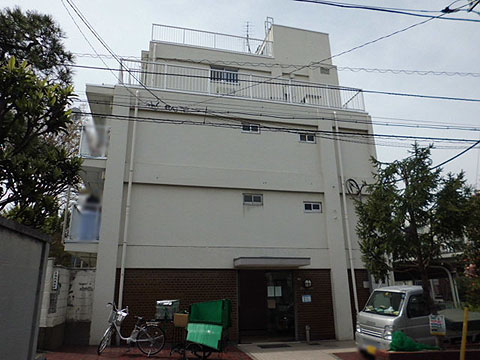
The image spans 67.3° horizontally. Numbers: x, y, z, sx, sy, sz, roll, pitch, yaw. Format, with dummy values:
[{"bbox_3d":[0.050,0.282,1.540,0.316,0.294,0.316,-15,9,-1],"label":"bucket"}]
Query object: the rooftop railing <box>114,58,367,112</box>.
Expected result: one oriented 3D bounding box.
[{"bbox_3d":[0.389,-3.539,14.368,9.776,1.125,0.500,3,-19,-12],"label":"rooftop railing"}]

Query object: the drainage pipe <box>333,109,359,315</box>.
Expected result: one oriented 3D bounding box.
[{"bbox_3d":[3.957,1.210,13.260,0.110,8.449,0.110,3,-19,-12],"label":"drainage pipe"}]

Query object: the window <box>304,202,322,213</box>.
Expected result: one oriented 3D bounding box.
[{"bbox_3d":[2.662,1.006,13.091,0.673,0.372,0.100,3,-19,-12],"label":"window"}]

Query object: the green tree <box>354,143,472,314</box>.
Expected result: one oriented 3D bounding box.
[{"bbox_3d":[4.510,1.367,9.392,2.800,5.000,2.700,-9,-20,24],"label":"green tree"}]

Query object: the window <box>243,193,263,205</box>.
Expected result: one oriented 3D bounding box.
[{"bbox_3d":[0.473,0.703,12.665,0.723,0.393,0.100,3,-19,-12],"label":"window"}]

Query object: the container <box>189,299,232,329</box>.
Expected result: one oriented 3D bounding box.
[{"bbox_3d":[-0.715,3.347,9.038,0.900,0.660,0.600,-5,-19,12],"label":"container"}]

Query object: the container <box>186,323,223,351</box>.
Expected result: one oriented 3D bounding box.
[{"bbox_3d":[-0.821,3.779,8.705,0.850,0.570,0.520,-5,-19,12],"label":"container"}]

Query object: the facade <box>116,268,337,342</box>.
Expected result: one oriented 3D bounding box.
[{"bbox_3d":[-0.288,3.963,11.455,7.056,2.171,0.250,3,-19,-12],"label":"facade"}]

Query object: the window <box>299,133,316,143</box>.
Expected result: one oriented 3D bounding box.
[{"bbox_3d":[2.644,-1.608,13.962,0.684,0.360,0.100,3,-19,-12],"label":"window"}]

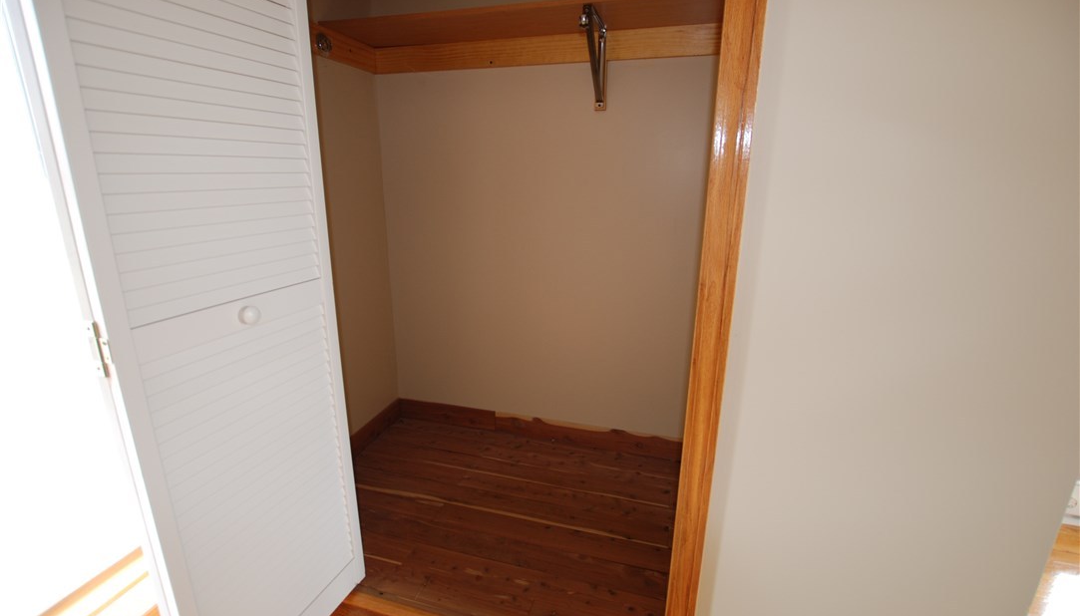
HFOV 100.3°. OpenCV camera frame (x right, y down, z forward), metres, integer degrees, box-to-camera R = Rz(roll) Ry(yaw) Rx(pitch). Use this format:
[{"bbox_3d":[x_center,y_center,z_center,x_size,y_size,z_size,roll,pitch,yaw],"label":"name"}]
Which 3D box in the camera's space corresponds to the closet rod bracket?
[{"bbox_3d":[0.170,-0.777,1.415,0.039,0.243,0.291,4,15,15],"label":"closet rod bracket"}]

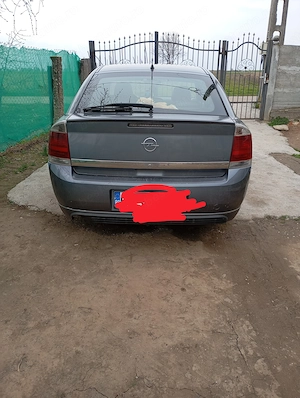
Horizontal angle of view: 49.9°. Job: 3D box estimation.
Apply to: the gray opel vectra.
[{"bbox_3d":[0.050,-1.094,4.516,1.800,1.460,4.600,1,22,2],"label":"gray opel vectra"}]

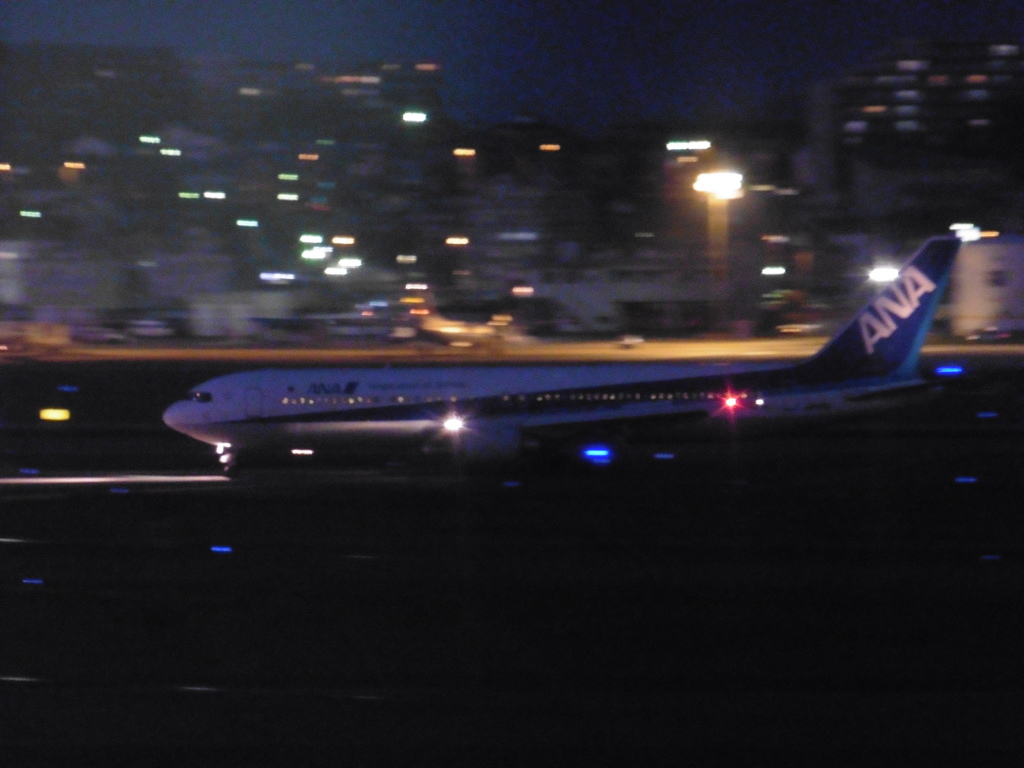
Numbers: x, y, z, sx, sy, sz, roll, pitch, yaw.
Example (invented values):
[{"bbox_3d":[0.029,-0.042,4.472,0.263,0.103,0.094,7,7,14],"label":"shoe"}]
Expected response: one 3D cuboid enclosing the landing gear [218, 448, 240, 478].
[{"bbox_3d":[-18.831,5.299,491.000,1.250,2.000,1.000,-1,0,-11],"label":"landing gear"}]

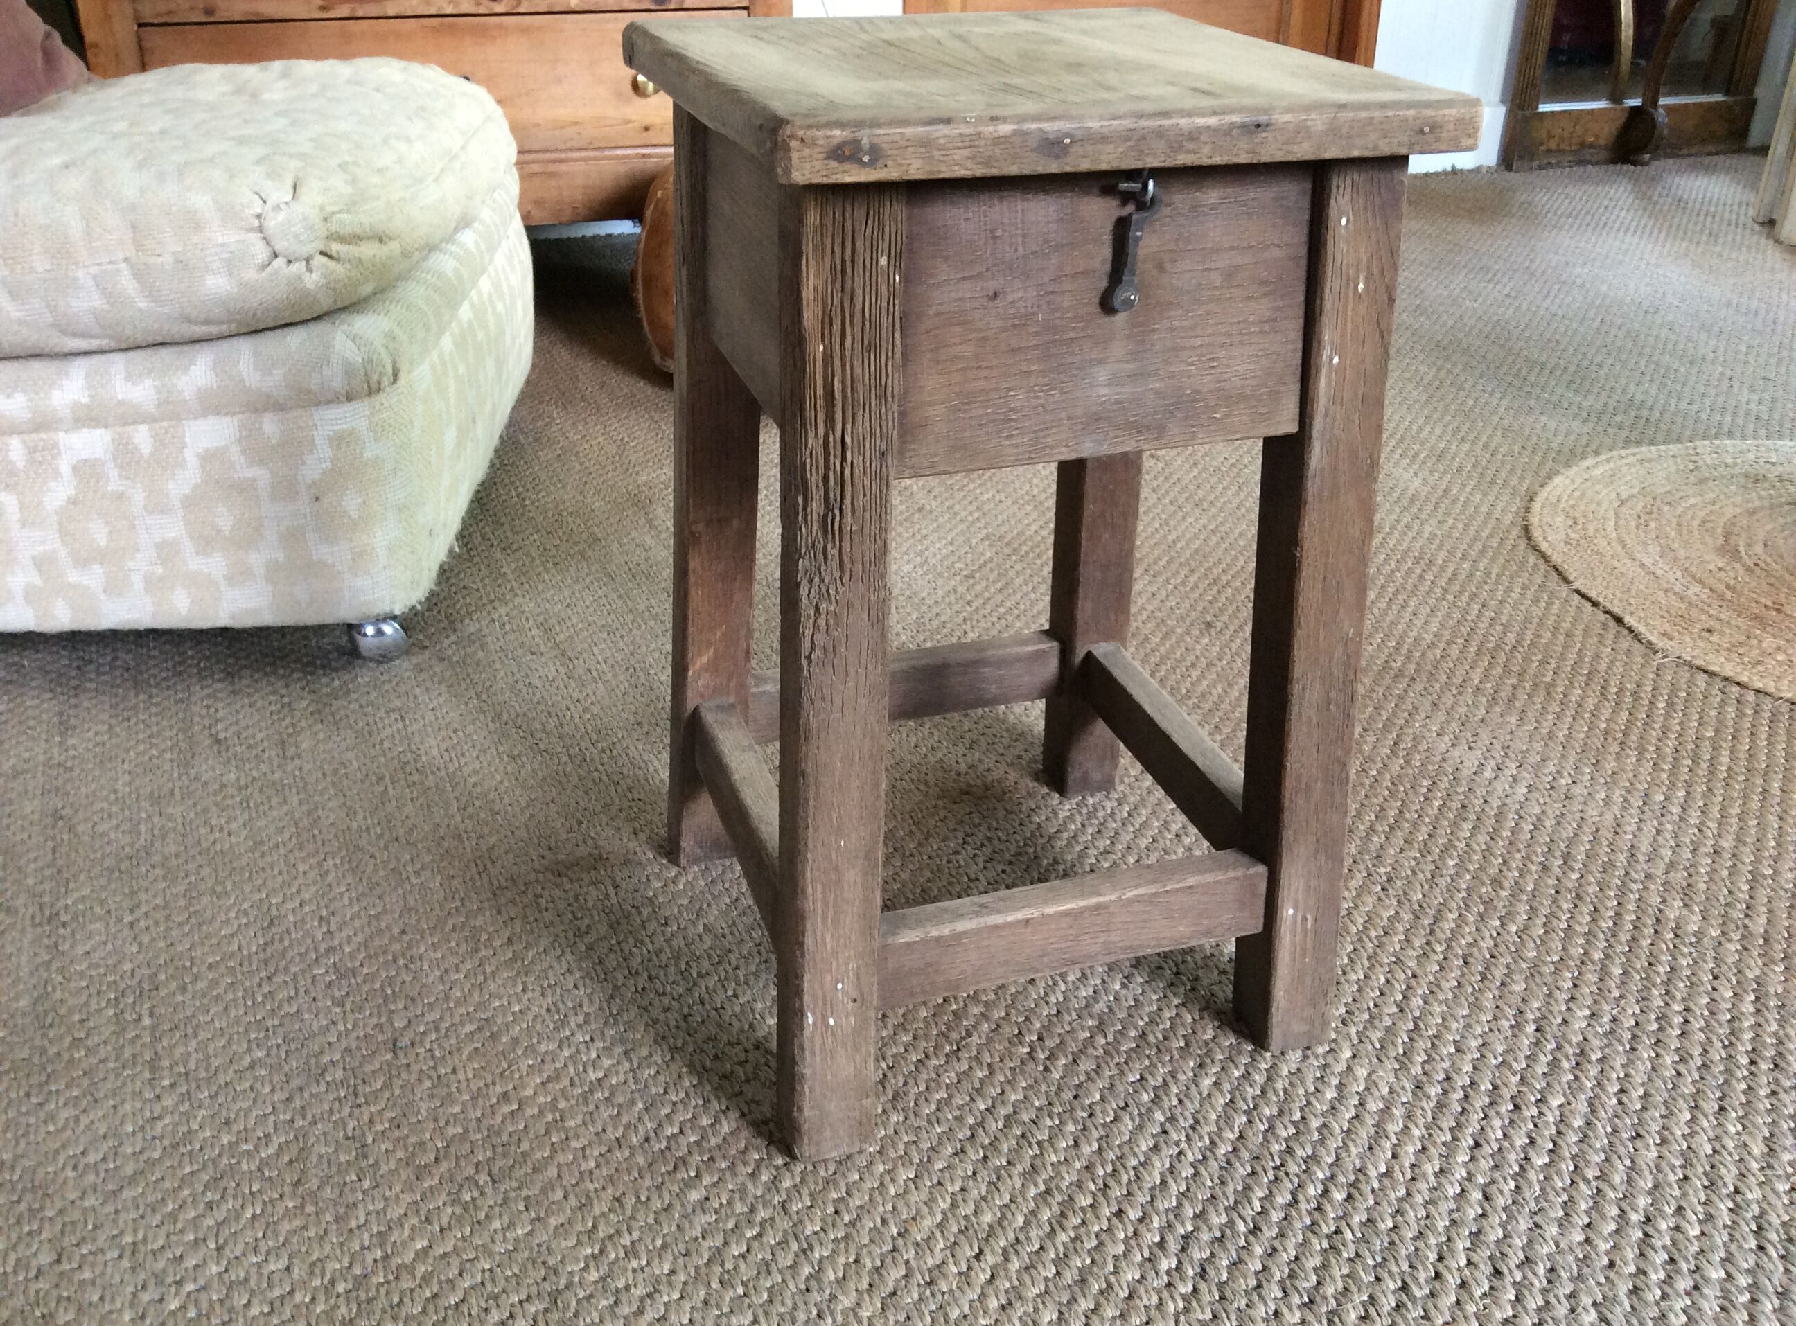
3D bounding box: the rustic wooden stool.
[{"bbox_3d":[0.048,-0.058,0.861,0.301,0.485,0.301,-8,30,-17],"label":"rustic wooden stool"}]

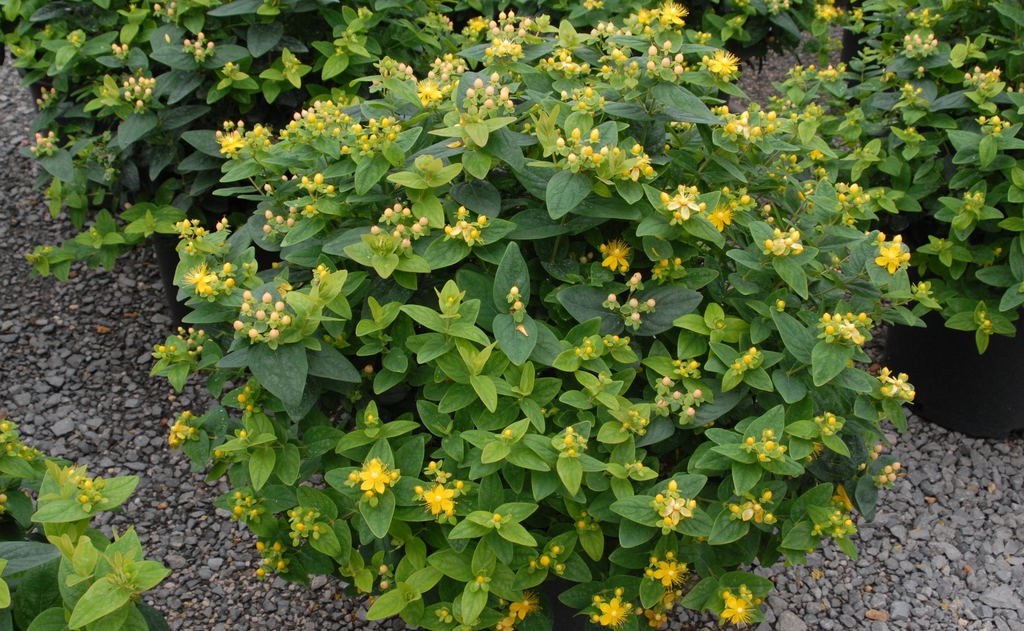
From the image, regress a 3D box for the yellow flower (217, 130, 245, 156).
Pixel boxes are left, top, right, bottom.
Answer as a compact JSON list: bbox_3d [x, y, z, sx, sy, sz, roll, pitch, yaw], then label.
[{"bbox_3d":[-0.330,-0.203,1.400,0.030,0.019,0.030,-15,33,3],"label":"yellow flower"}]

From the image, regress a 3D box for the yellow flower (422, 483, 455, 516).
[{"bbox_3d":[-0.074,0.185,1.200,0.033,0.032,0.018,0,-9,-4],"label":"yellow flower"}]

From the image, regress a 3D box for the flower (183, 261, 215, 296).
[{"bbox_3d":[-0.342,-0.041,1.310,0.033,0.020,0.034,0,75,9],"label":"flower"}]

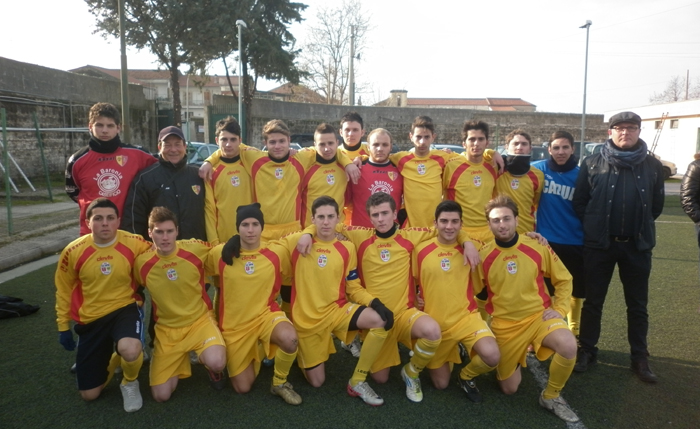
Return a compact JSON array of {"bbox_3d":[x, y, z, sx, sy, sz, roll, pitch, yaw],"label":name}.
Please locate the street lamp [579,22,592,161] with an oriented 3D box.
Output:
[{"bbox_3d":[8.995,-4.107,21.648,0.350,6.450,0.500,6,8,37],"label":"street lamp"}]

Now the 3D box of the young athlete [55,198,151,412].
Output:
[{"bbox_3d":[-1.469,0.505,3.507,0.600,1.180,0.780,-1,7,-14],"label":"young athlete"}]

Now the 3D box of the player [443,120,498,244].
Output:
[{"bbox_3d":[0.897,0.172,4.298,0.550,1.740,0.360,1,7,3],"label":"player"}]

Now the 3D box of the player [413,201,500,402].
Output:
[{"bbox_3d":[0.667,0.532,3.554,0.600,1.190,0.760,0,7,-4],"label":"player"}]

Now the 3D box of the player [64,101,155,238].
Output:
[{"bbox_3d":[-1.613,0.152,3.878,0.600,1.790,0.380,-1,7,-16],"label":"player"}]

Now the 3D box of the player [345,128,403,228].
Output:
[{"bbox_3d":[0.190,0.233,4.084,0.520,1.660,0.320,0,7,0],"label":"player"}]

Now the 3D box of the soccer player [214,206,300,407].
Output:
[{"bbox_3d":[-0.599,0.505,3.686,0.580,1.170,0.800,0,7,-13],"label":"soccer player"}]

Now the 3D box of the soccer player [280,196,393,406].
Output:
[{"bbox_3d":[-0.069,0.497,3.704,0.660,1.200,0.800,0,7,-11],"label":"soccer player"}]

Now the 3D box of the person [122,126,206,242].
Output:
[{"bbox_3d":[-1.284,0.200,4.074,0.580,1.660,0.380,-1,7,-16],"label":"person"}]

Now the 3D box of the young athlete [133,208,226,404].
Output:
[{"bbox_3d":[-1.045,0.545,3.486,0.580,1.170,0.740,-1,7,-12],"label":"young athlete"}]

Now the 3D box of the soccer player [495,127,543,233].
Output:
[{"bbox_3d":[1.265,0.212,4.202,0.520,1.680,0.330,1,7,8],"label":"soccer player"}]

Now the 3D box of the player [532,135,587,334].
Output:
[{"bbox_3d":[1.595,0.217,4.253,0.520,1.660,0.320,1,7,8],"label":"player"}]

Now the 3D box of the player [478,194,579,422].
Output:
[{"bbox_3d":[1.066,0.524,3.503,0.600,1.220,0.820,0,7,-2],"label":"player"}]

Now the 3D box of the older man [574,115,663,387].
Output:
[{"bbox_3d":[1.847,0.204,3.917,0.570,1.800,0.400,4,7,22],"label":"older man"}]

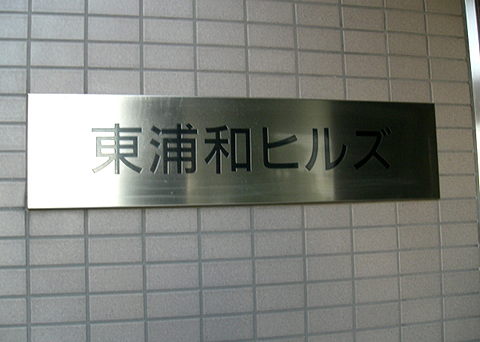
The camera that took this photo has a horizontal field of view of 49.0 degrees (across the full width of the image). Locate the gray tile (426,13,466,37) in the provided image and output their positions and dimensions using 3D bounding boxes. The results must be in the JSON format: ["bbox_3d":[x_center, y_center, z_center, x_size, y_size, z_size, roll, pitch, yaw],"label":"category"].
[{"bbox_3d":[0.436,-0.309,1.122,0.095,0.045,0.009,-1,-5,-13],"label":"gray tile"}]

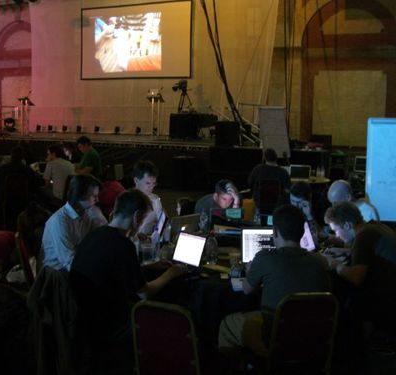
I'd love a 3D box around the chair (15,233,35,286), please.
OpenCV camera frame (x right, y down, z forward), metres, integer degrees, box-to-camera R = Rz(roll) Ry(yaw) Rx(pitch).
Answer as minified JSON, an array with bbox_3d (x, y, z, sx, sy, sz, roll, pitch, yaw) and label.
[{"bbox_3d":[-1.117,0.771,4.100,0.520,0.880,0.420,-1,8,-12],"label":"chair"}]

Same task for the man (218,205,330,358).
[{"bbox_3d":[0.434,0.722,3.298,0.580,1.260,0.800,-1,7,-17],"label":"man"}]

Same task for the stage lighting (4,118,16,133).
[{"bbox_3d":[-5.636,-1.864,16.500,0.370,0.450,0.360,0,6,-11],"label":"stage lighting"}]

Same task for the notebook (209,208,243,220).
[{"bbox_3d":[0.260,0.283,4.920,0.320,0.210,0.290,0,7,-6],"label":"notebook"}]

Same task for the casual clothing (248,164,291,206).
[{"bbox_3d":[0.996,-0.019,7.650,0.550,0.620,0.360,2,7,6],"label":"casual clothing"}]

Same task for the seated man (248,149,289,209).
[{"bbox_3d":[0.924,0.138,7.265,0.520,1.300,0.750,2,8,6],"label":"seated man"}]

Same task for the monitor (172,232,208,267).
[{"bbox_3d":[-0.054,0.421,3.730,0.270,0.215,0.030,9,-9,43],"label":"monitor"}]

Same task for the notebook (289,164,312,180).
[{"bbox_3d":[1.587,-0.241,8.500,0.340,0.230,0.290,2,8,10],"label":"notebook"}]

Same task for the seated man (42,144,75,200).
[{"bbox_3d":[-2.122,0.065,8.363,0.500,1.280,0.720,-5,9,-45],"label":"seated man"}]

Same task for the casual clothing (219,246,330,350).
[{"bbox_3d":[0.480,0.681,3.400,0.600,0.660,0.500,0,8,-7],"label":"casual clothing"}]

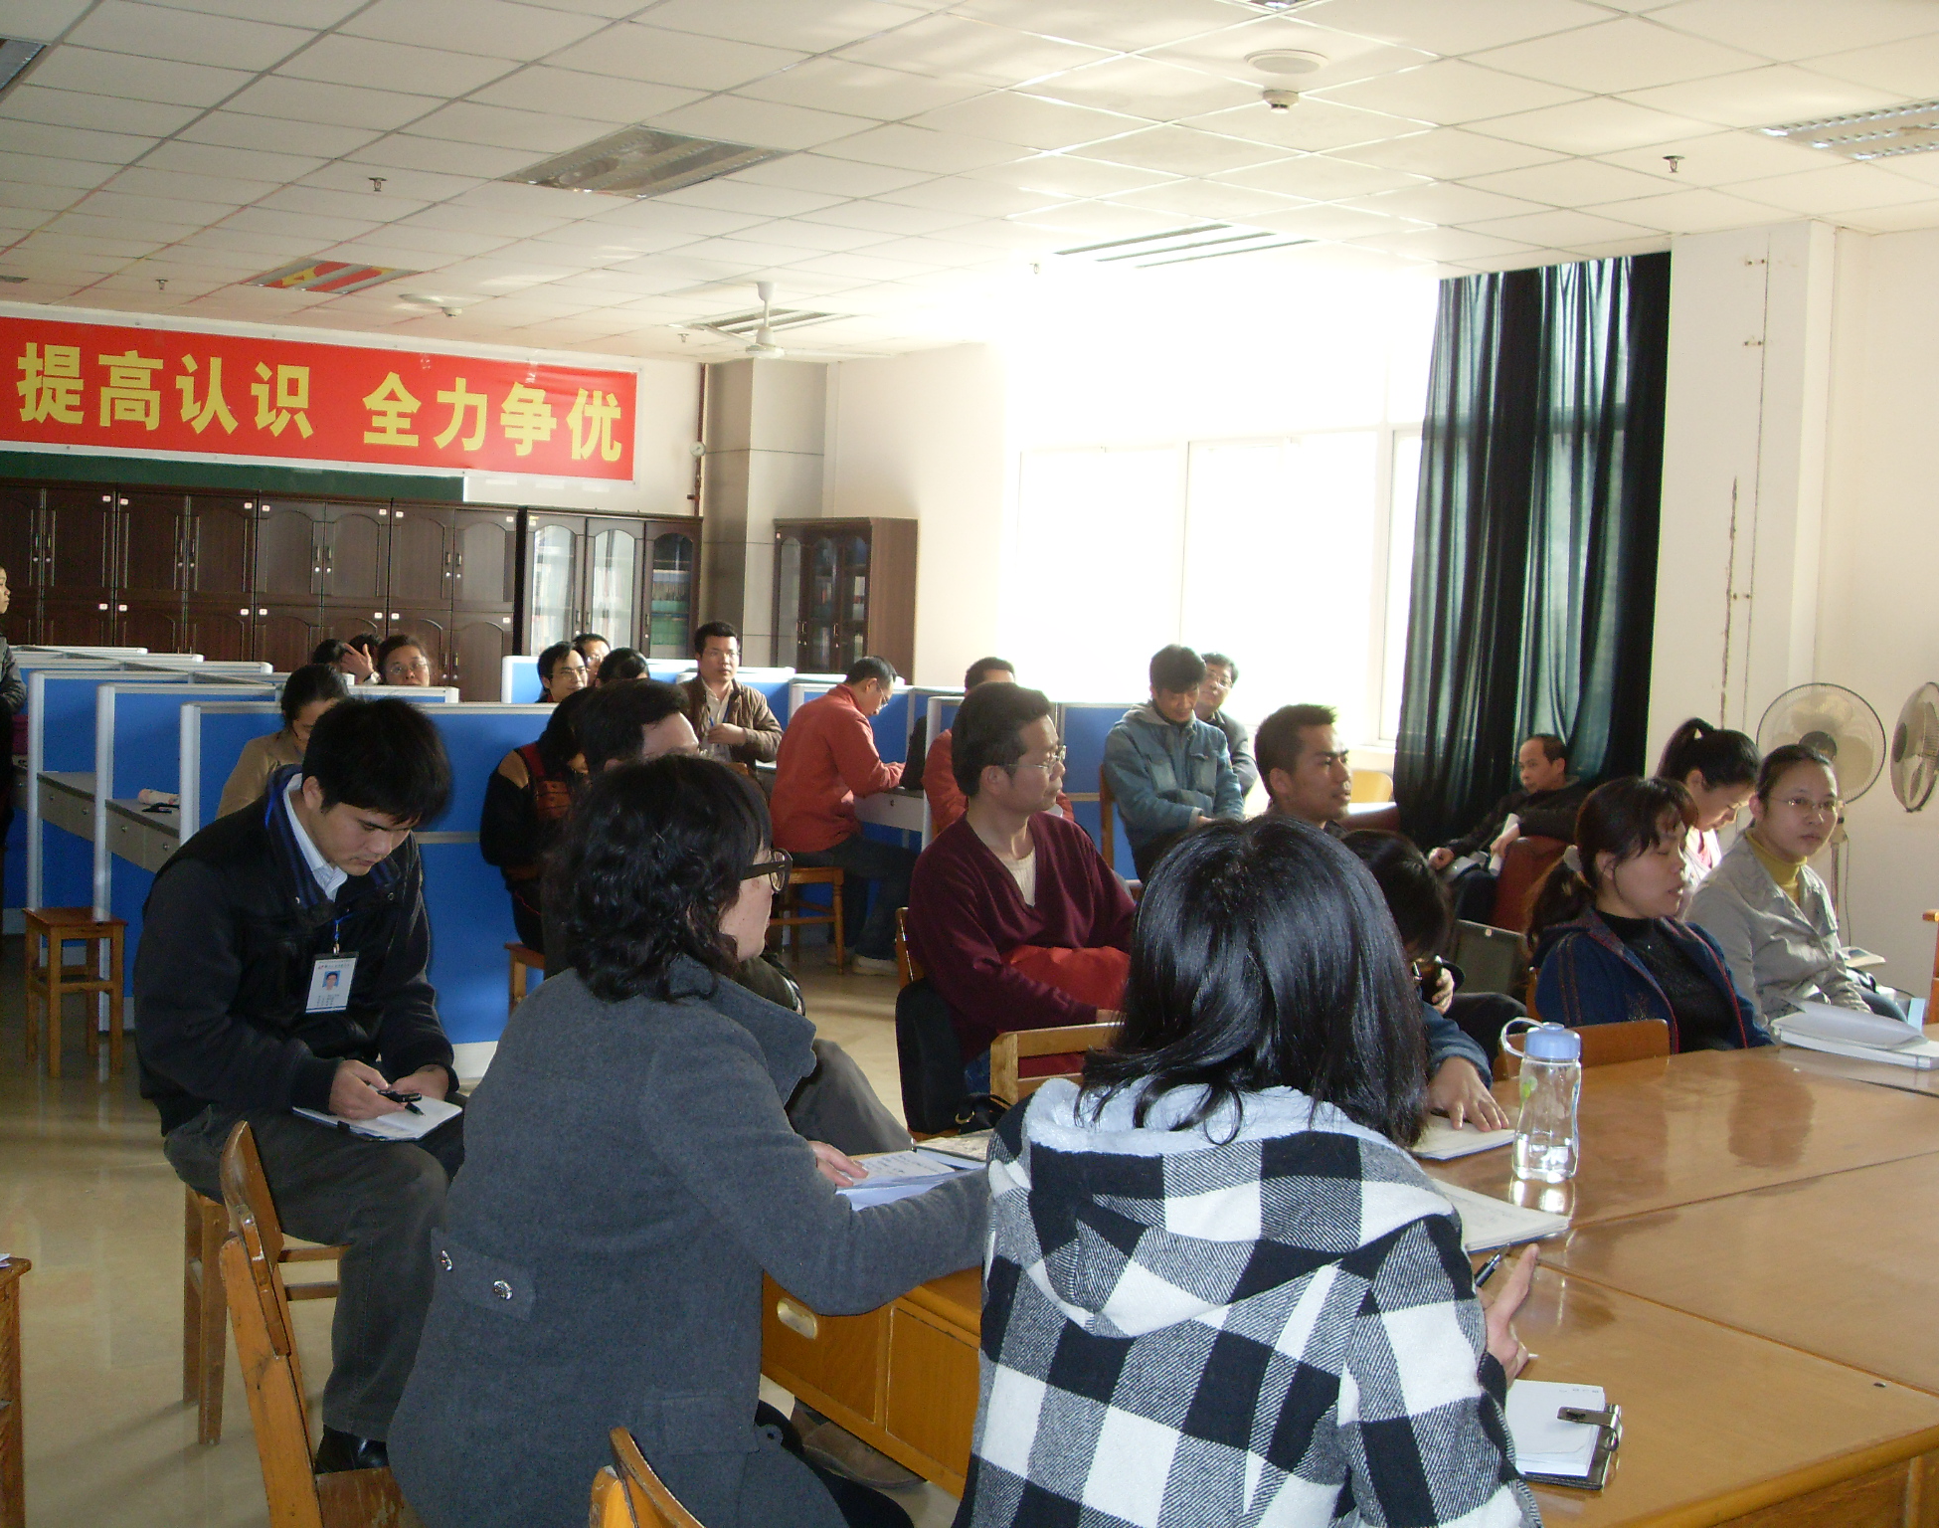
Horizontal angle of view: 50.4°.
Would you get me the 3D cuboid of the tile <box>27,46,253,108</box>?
[{"bbox_3d":[-2.618,-2.170,6.509,0.600,0.030,0.600,-1,6,-34],"label":"tile"}]

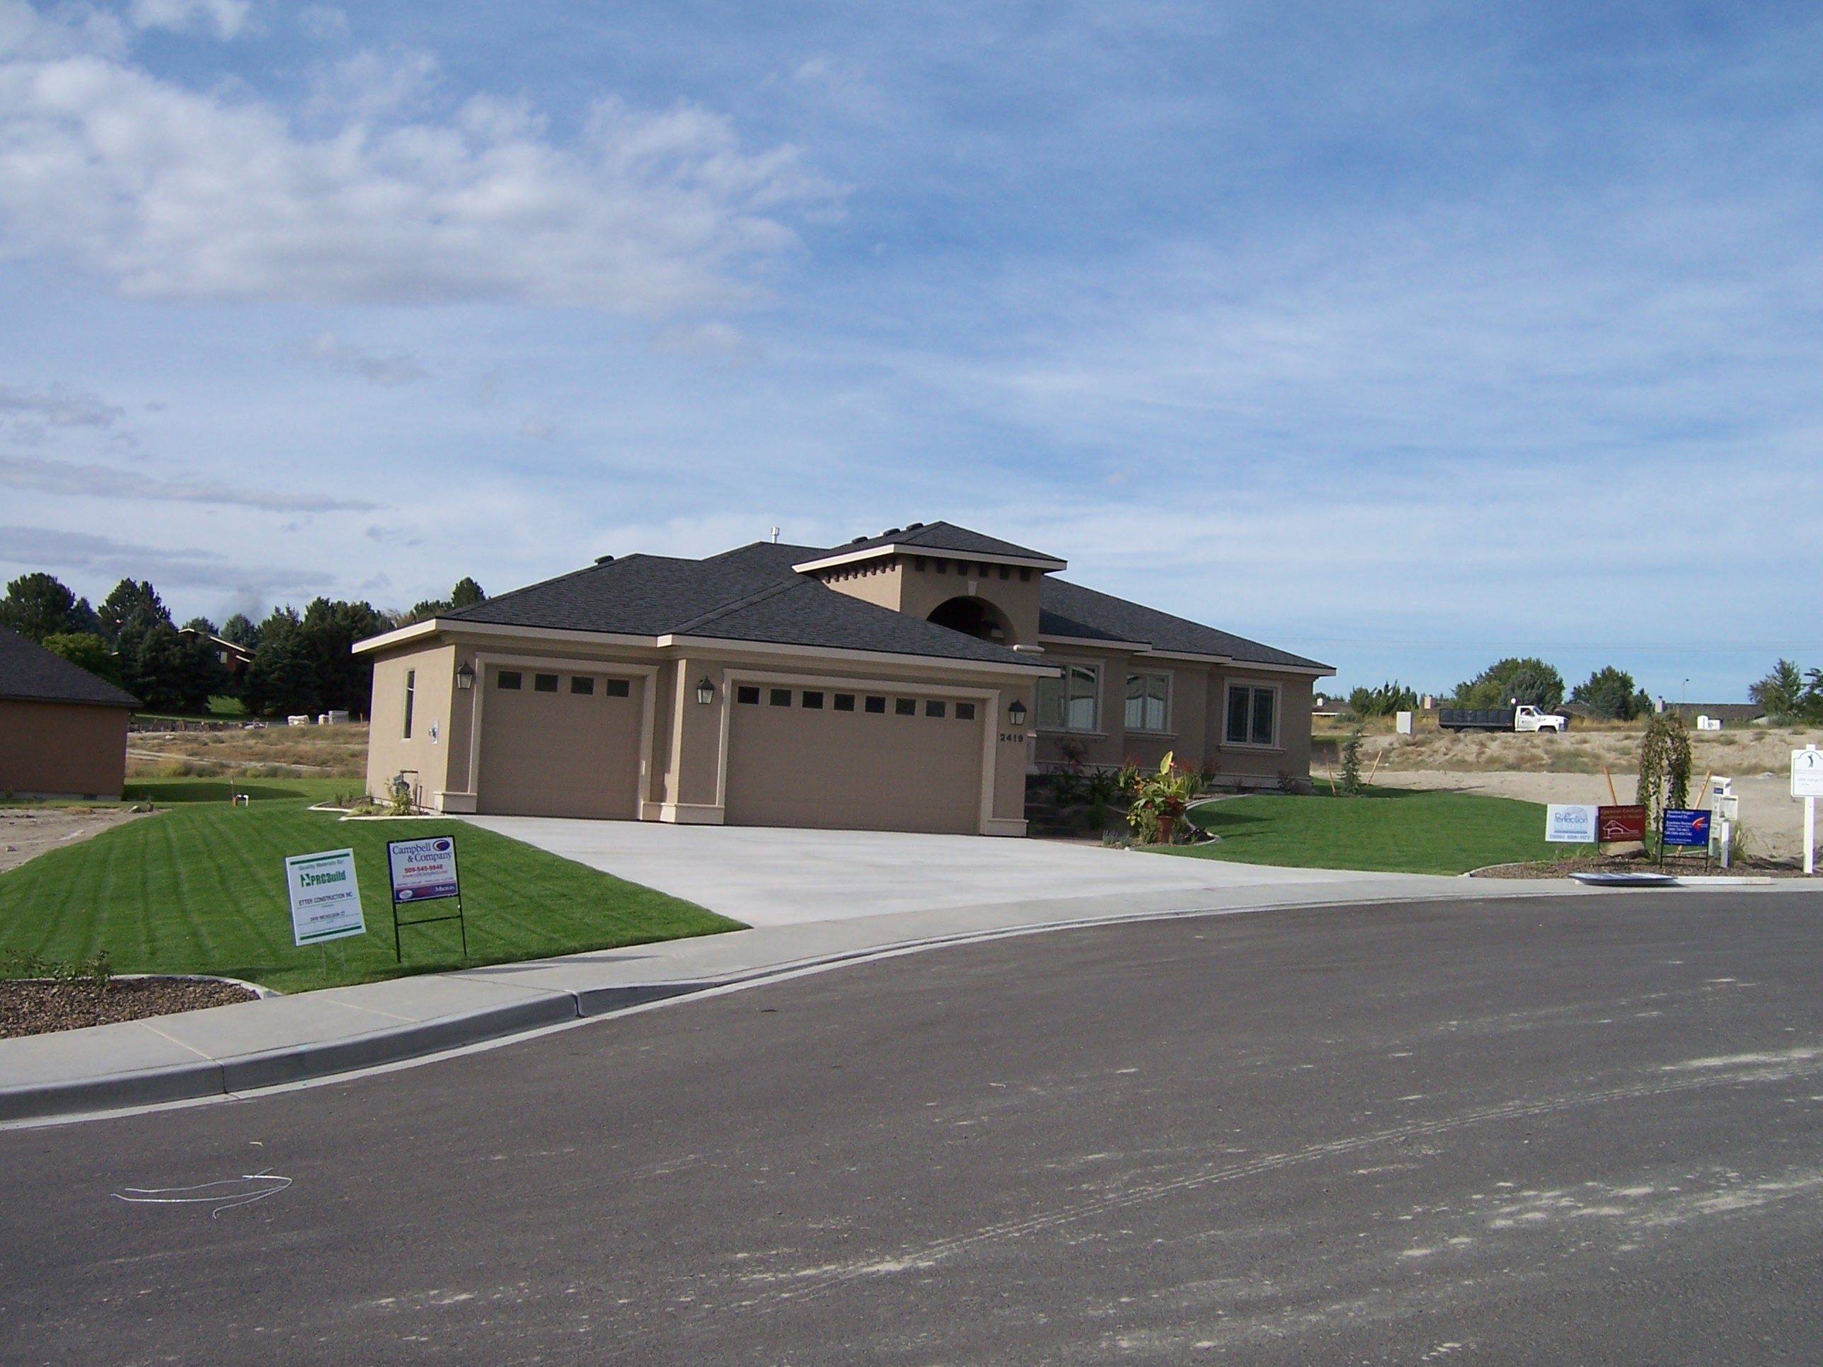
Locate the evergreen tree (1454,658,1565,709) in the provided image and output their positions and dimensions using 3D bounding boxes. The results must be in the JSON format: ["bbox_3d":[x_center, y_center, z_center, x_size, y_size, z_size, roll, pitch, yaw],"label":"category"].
[{"bbox_3d":[48.036,0.869,139.840,9.000,6.000,8.200,3,-3,0],"label":"evergreen tree"}]

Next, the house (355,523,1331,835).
[{"bbox_3d":[-0.450,-0.300,39.800,23.500,6.800,18.200,4,-3,-26],"label":"house"}]

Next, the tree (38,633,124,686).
[{"bbox_3d":[-59.815,-0.844,124.851,5.900,5.600,5.600,3,-3,0],"label":"tree"}]

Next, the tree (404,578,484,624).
[{"bbox_3d":[-36.606,-3.217,134.726,6.600,10.300,6.400,3,-3,0],"label":"tree"}]

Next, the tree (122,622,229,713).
[{"bbox_3d":[-51.857,-1.108,121.827,7.200,6.500,6.800,3,-3,0],"label":"tree"}]

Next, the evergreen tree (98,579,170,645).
[{"bbox_3d":[-62.847,-3.347,139.729,6.000,10.200,6.000,3,-3,0],"label":"evergreen tree"}]

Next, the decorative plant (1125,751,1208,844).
[{"bbox_3d":[4.841,2.164,33.000,1.550,1.750,1.400,3,-3,0],"label":"decorative plant"}]

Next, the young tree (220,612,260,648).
[{"bbox_3d":[-60.077,-2.698,154.809,4.200,7.200,4.200,3,-3,0],"label":"young tree"}]

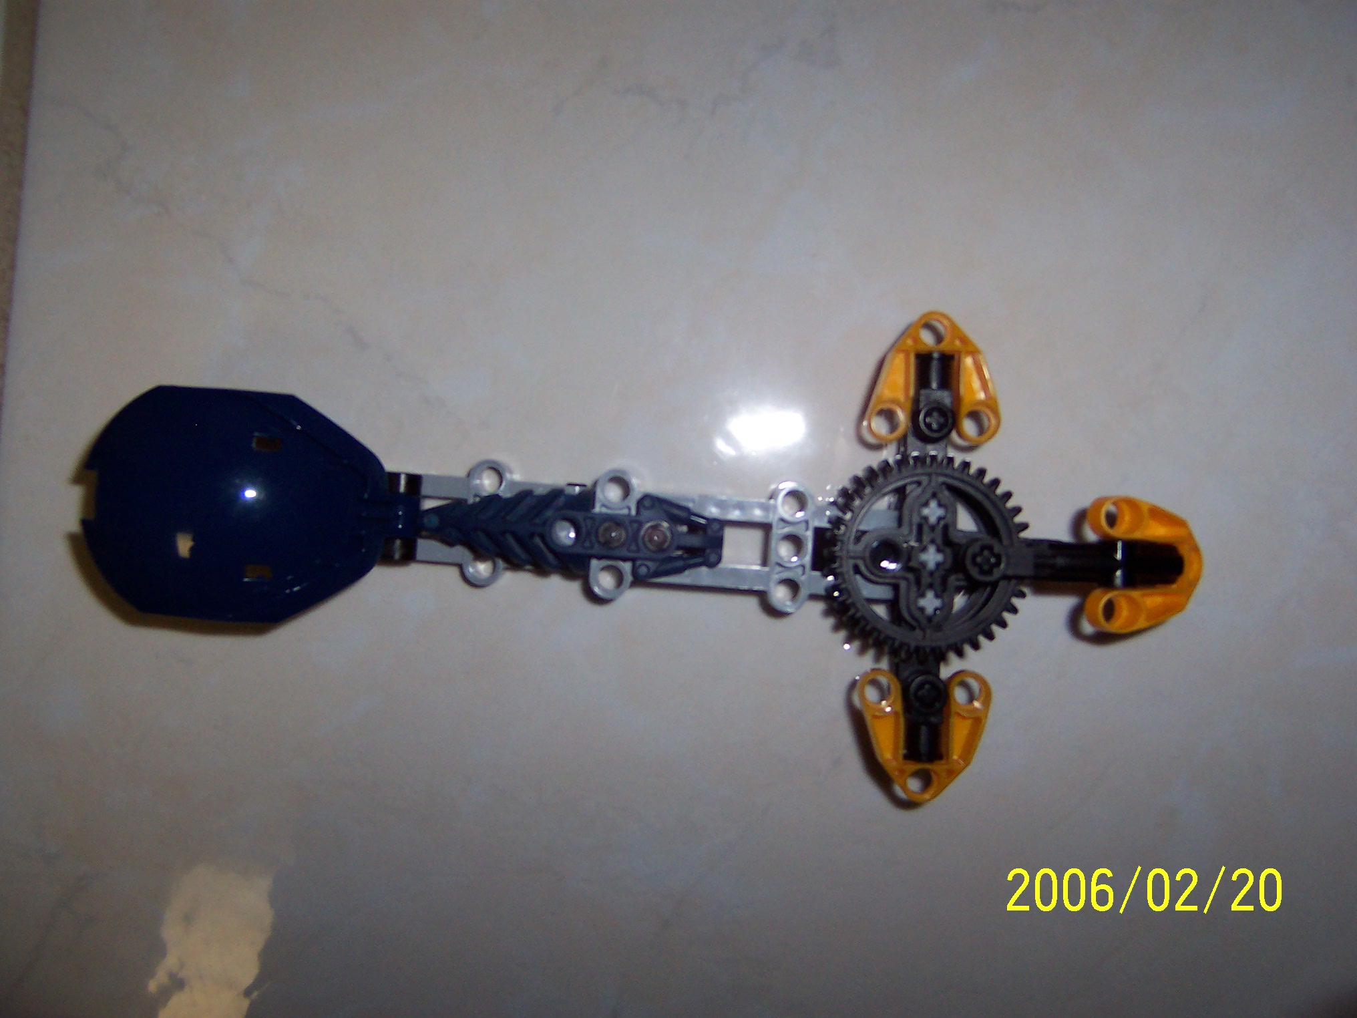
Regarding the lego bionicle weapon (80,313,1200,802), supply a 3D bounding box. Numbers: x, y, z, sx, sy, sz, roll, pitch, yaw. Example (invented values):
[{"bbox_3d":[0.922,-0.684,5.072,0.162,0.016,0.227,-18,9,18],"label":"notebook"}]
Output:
[{"bbox_3d":[-0.004,0.006,0.253,0.200,0.032,0.088,3,88,0],"label":"lego bionicle weapon"}]

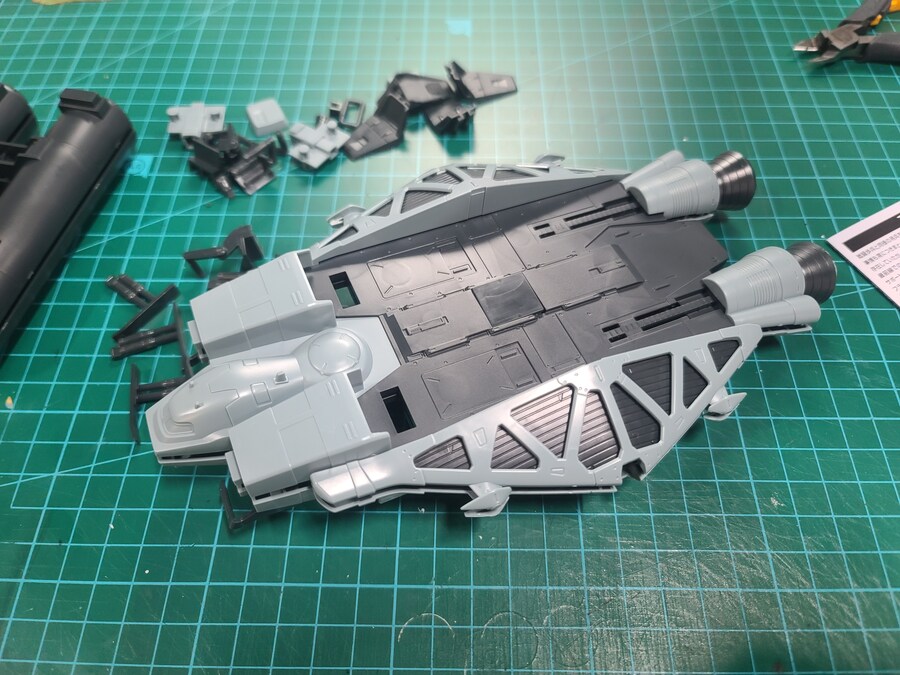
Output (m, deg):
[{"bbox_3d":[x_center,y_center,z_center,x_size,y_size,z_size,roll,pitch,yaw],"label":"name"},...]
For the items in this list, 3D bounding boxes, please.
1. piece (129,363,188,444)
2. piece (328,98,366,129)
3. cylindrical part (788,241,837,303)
[{"bbox_3d":[-0.087,0.018,0.196,0.020,0.005,0.026,-14,60,-8],"label":"piece"},{"bbox_3d":[-0.041,-0.090,0.261,0.013,0.005,0.013,9,60,6],"label":"piece"},{"bbox_3d":[0.109,-0.018,0.203,0.012,0.020,0.020,-18,61,-10],"label":"cylindrical part"}]

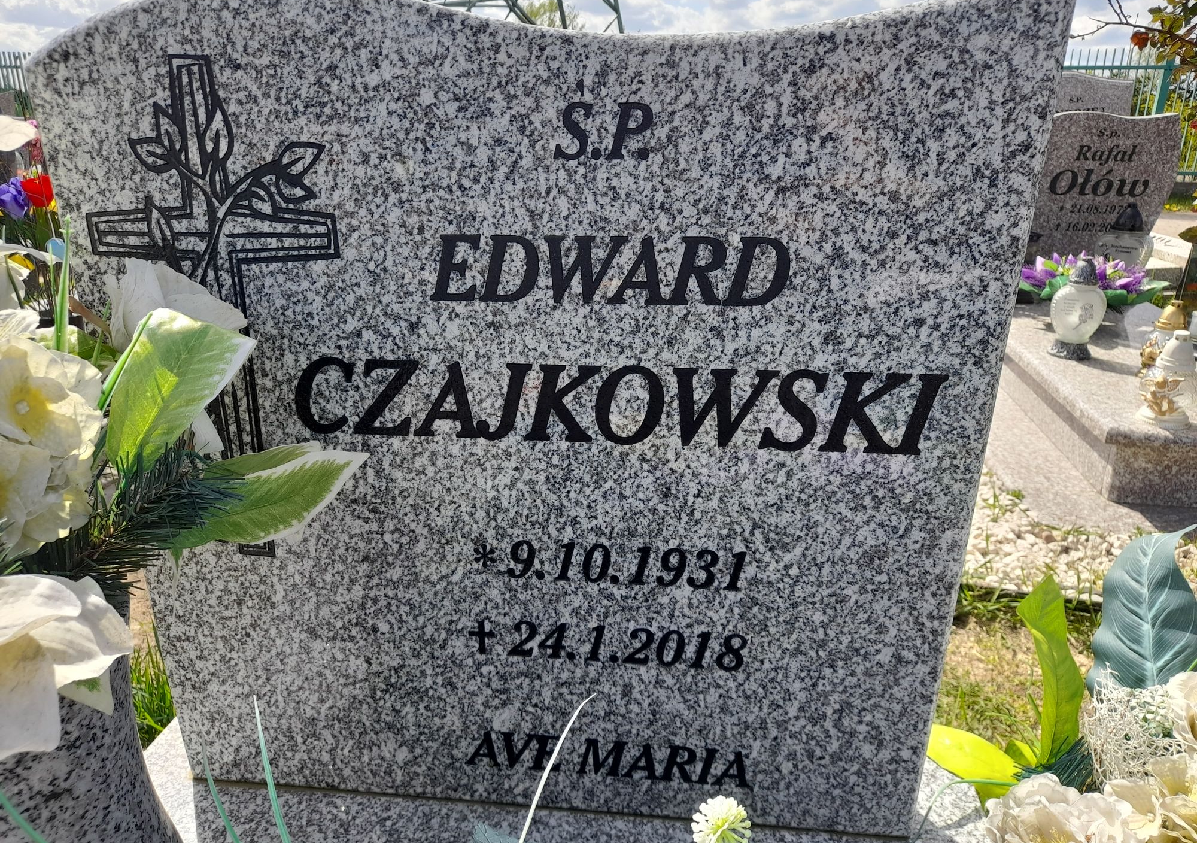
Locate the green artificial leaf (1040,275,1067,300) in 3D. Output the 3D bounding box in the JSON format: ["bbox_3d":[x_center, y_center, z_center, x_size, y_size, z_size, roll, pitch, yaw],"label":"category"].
[{"bbox_3d":[1.756,-0.513,3.330,0.110,0.080,0.100,9,21,24],"label":"green artificial leaf"}]

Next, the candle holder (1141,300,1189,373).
[{"bbox_3d":[1.731,-0.247,2.616,0.125,0.235,0.125,-15,25,-37],"label":"candle holder"}]

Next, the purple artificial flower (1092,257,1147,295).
[{"bbox_3d":[2.050,-0.576,3.400,0.175,0.115,0.140,4,20,9],"label":"purple artificial flower"}]

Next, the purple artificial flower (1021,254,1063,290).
[{"bbox_3d":[1.738,-0.587,3.400,0.155,0.115,0.140,9,21,24],"label":"purple artificial flower"}]

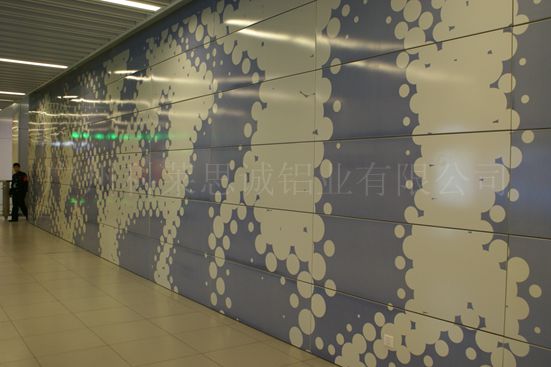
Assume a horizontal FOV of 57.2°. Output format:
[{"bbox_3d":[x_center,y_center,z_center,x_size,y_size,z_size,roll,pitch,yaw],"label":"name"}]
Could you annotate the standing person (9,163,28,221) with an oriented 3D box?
[{"bbox_3d":[-7.674,0.263,15.100,0.530,1.730,0.460,2,1,29],"label":"standing person"}]

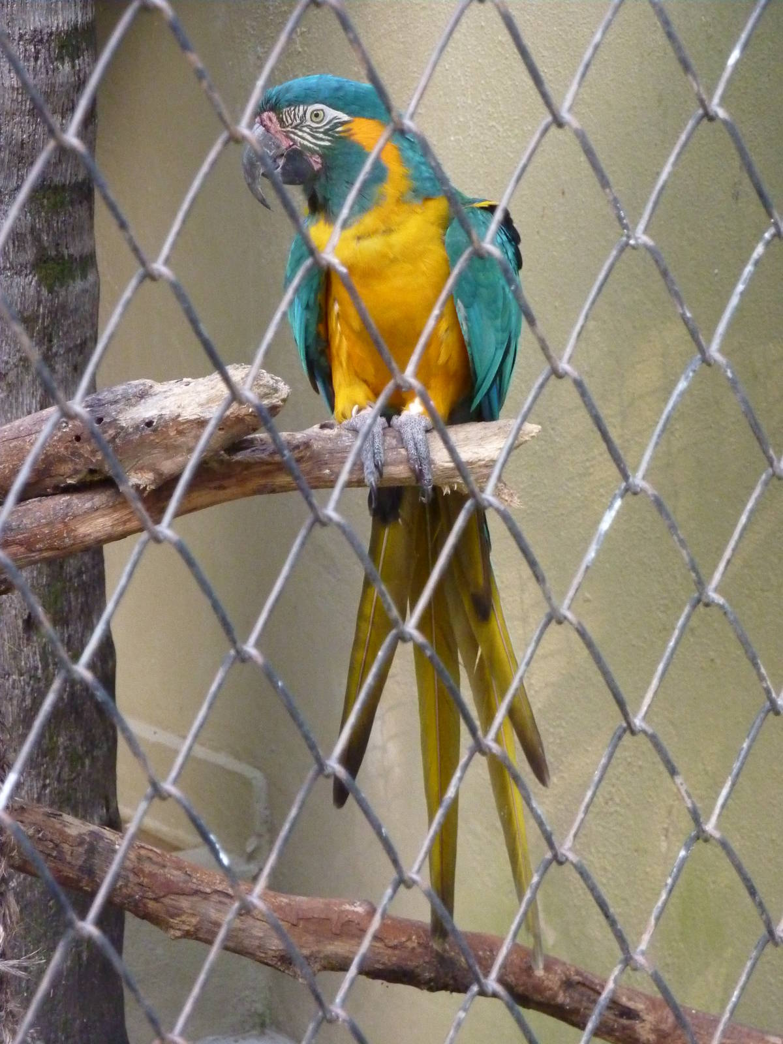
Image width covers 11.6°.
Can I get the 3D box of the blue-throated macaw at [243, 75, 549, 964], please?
[{"bbox_3d":[0.013,0.017,3.115,0.201,0.753,0.275,3,8,22],"label":"blue-throated macaw"}]

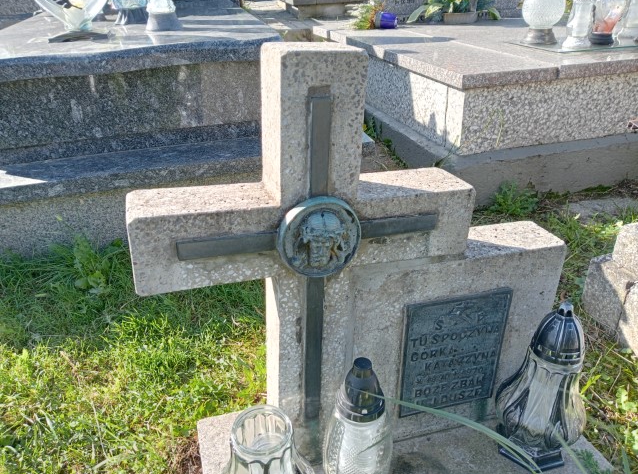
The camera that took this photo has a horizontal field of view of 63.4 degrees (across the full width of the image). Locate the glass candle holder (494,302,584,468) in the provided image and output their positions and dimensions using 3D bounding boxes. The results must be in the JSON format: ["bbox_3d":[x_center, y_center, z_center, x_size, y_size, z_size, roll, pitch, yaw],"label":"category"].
[{"bbox_3d":[0.420,0.261,0.942,0.150,0.320,0.148,-7,26,-16],"label":"glass candle holder"}]

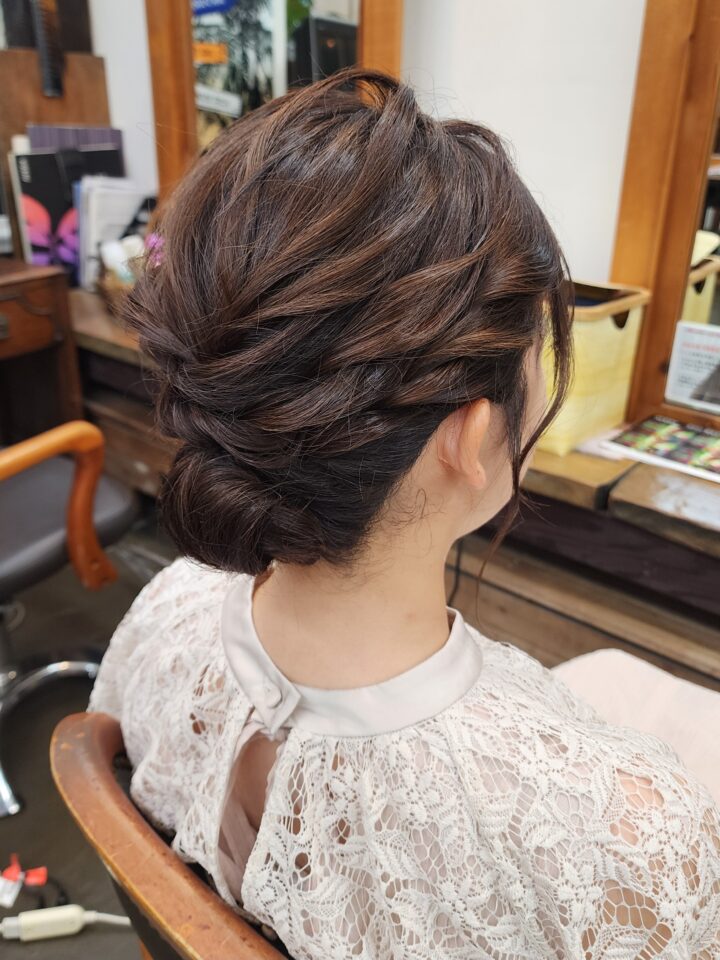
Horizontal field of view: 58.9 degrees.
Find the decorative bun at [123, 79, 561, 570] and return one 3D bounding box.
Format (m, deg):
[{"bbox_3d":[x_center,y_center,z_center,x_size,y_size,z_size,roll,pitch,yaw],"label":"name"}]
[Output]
[{"bbox_3d":[0.003,-0.086,0.390,0.260,0.270,0.205,-17,27,-42],"label":"decorative bun"}]

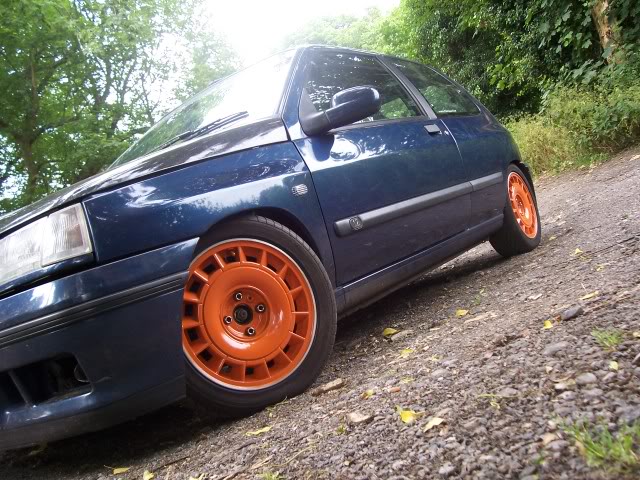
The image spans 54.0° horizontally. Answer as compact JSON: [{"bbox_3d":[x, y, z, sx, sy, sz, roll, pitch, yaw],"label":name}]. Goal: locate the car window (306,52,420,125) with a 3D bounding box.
[{"bbox_3d":[0.117,-0.658,2.681,0.050,0.446,1.087,-45,-16,32],"label":"car window"}]

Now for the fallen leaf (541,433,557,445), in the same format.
[{"bbox_3d":[0.327,0.281,0.888,0.028,0.012,0.022,-18,-2,-32],"label":"fallen leaf"}]

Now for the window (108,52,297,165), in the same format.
[{"bbox_3d":[-0.659,-0.423,2.740,1.400,0.129,0.660,-20,36,35],"label":"window"}]

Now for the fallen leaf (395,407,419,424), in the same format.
[{"bbox_3d":[0.172,0.343,1.220,0.040,0.015,0.050,-20,-2,35],"label":"fallen leaf"}]

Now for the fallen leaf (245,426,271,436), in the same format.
[{"bbox_3d":[-0.146,0.461,1.518,0.062,0.013,0.030,-19,-2,11],"label":"fallen leaf"}]

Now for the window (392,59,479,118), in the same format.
[{"bbox_3d":[0.678,-0.847,3.566,0.050,0.429,0.815,-44,-15,29],"label":"window"}]

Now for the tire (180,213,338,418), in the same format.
[{"bbox_3d":[-0.232,0.215,1.769,0.565,0.565,0.200,-18,-2,-32],"label":"tire"}]

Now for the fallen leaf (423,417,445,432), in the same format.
[{"bbox_3d":[0.203,0.329,1.120,0.052,0.014,0.028,-17,-2,-40],"label":"fallen leaf"}]

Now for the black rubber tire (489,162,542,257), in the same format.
[{"bbox_3d":[1.147,-0.184,3.787,0.200,0.565,0.565,-20,-2,35],"label":"black rubber tire"}]

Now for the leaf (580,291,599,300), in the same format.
[{"bbox_3d":[0.763,0.159,1.781,0.062,0.015,0.035,-18,-2,-12],"label":"leaf"}]

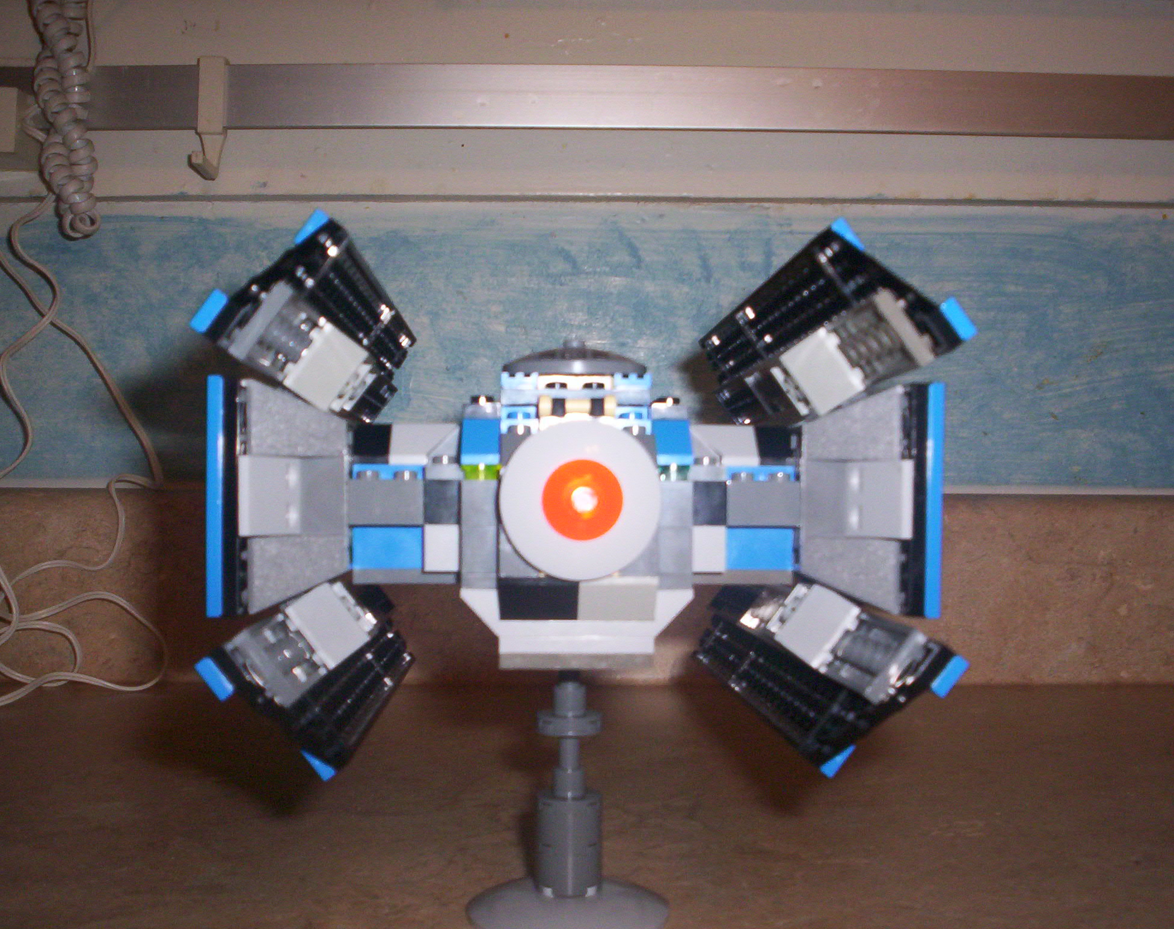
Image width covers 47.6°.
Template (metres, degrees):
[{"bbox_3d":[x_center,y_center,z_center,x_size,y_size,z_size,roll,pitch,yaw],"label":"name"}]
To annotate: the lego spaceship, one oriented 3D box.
[{"bbox_3d":[-0.005,0.009,0.347,0.149,0.112,0.208,0,-2,-3],"label":"lego spaceship"}]

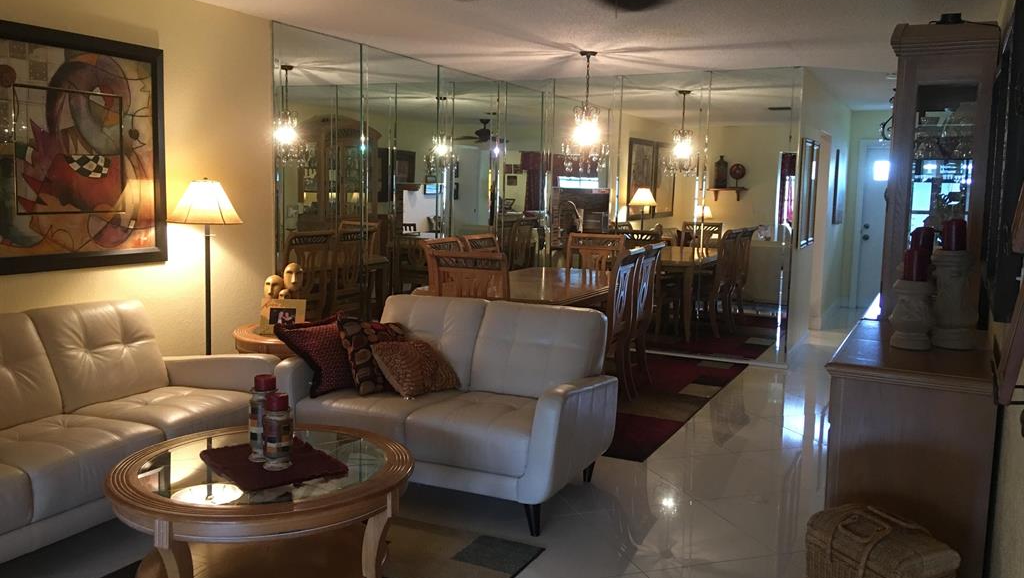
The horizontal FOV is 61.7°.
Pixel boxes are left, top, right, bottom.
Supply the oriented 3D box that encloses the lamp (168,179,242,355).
[{"bbox_3d":[-1.685,0.124,4.775,0.407,1.456,0.407,4,7,27],"label":"lamp"}]

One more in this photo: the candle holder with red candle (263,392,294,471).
[{"bbox_3d":[-0.814,0.494,2.982,0.097,0.250,0.097,1,7,0],"label":"candle holder with red candle"}]

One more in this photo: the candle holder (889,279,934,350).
[{"bbox_3d":[1.515,0.096,3.236,0.140,0.250,0.140,4,7,26],"label":"candle holder"}]

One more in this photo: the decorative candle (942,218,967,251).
[{"bbox_3d":[1.575,-0.194,3.051,0.080,0.105,0.080,4,7,27],"label":"decorative candle"}]

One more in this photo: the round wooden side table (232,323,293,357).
[{"bbox_3d":[-1.243,0.541,4.992,0.730,0.600,0.730,4,7,26],"label":"round wooden side table"}]

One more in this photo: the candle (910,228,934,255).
[{"bbox_3d":[1.497,-0.166,3.128,0.081,0.108,0.081,4,7,27],"label":"candle"}]

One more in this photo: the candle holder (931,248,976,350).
[{"bbox_3d":[1.684,0.034,3.241,0.140,0.375,0.140,4,7,26],"label":"candle holder"}]

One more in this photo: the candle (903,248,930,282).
[{"bbox_3d":[1.518,-0.091,3.214,0.080,0.120,0.080,4,7,26],"label":"candle"}]

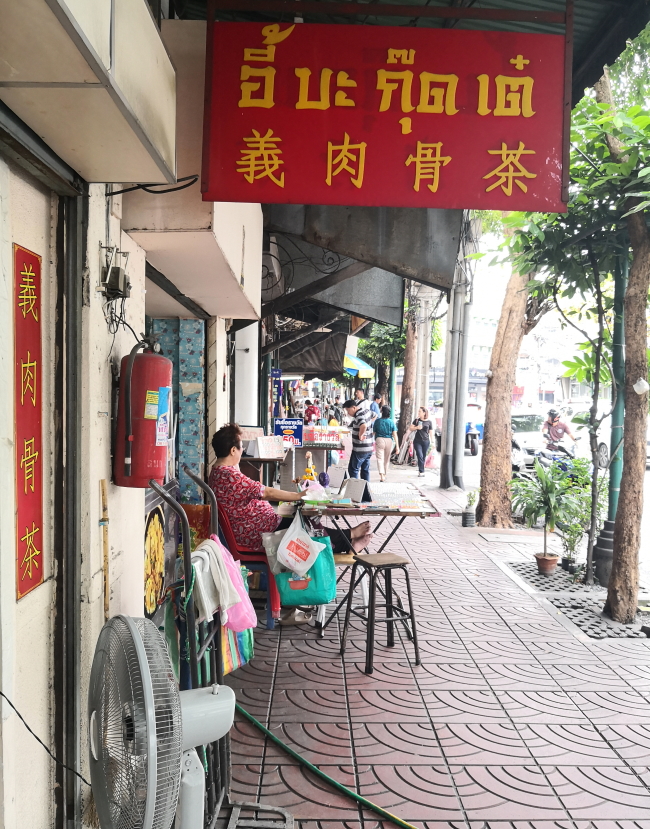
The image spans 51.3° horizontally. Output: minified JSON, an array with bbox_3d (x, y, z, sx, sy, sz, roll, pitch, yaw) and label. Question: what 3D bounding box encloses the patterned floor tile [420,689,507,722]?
[{"bbox_3d":[0.750,1.596,3.661,0.400,0.035,0.395,1,1,-1],"label":"patterned floor tile"}]

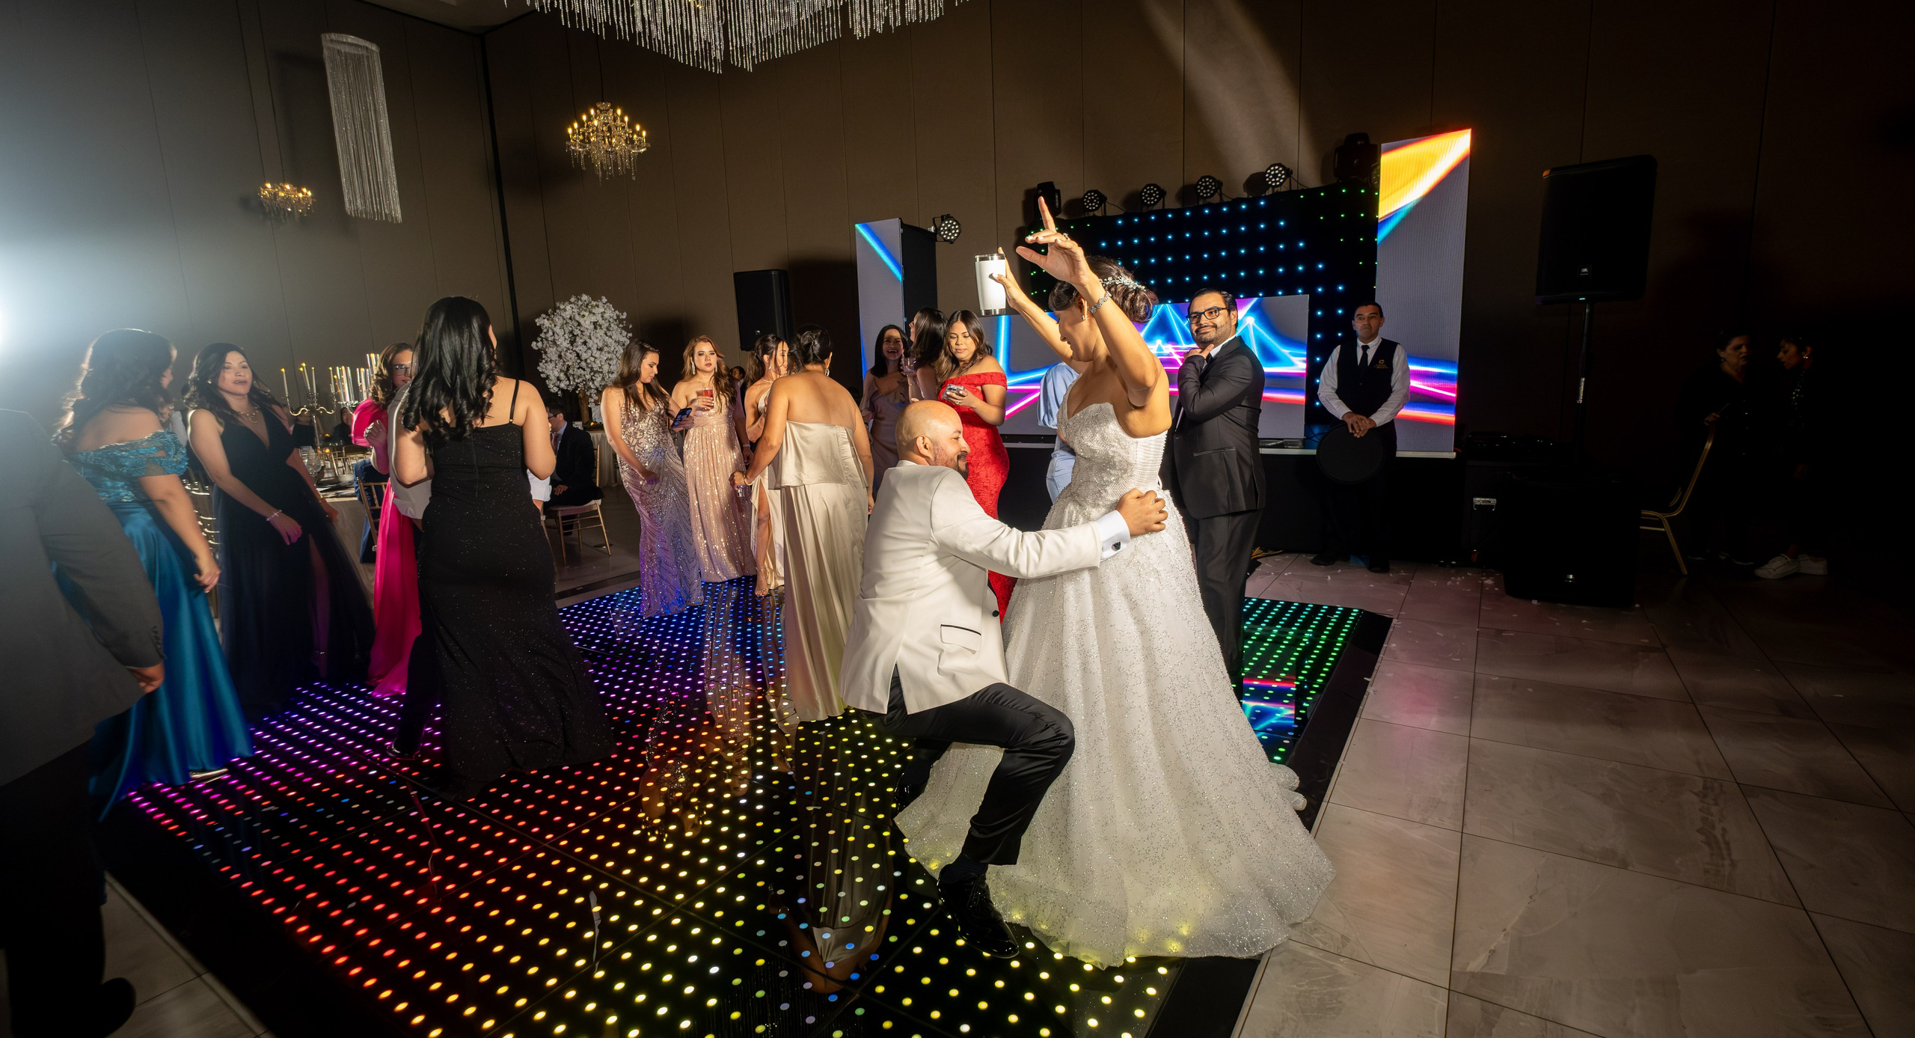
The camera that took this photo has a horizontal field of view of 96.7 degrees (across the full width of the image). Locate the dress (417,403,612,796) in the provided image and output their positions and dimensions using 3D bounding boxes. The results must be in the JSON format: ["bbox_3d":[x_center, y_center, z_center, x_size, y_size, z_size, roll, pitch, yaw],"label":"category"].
[{"bbox_3d":[-1.665,0.246,3.111,0.550,1.300,0.560,-8,12,-29],"label":"dress"}]

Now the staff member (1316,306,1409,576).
[{"bbox_3d":[2.724,-0.540,5.766,0.600,1.750,0.400,4,11,32],"label":"staff member"}]

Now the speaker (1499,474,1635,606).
[{"bbox_3d":[3.633,0.091,5.059,0.590,0.670,0.680,4,11,32],"label":"speaker"}]

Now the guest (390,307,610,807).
[{"bbox_3d":[-1.673,0.073,3.092,0.680,1.690,0.560,-7,11,-26],"label":"guest"}]

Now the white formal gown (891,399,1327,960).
[{"bbox_3d":[0.432,0.301,2.517,1.220,1.320,1.150,-4,10,-11],"label":"white formal gown"}]

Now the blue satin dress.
[{"bbox_3d":[-2.945,0.309,3.099,0.500,1.270,0.520,2,11,20],"label":"blue satin dress"}]

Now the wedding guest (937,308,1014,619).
[{"bbox_3d":[0.035,-0.138,4.040,0.460,1.670,0.380,5,13,36],"label":"wedding guest"}]

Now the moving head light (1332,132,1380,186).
[{"bbox_3d":[3.077,-2.763,6.554,0.310,0.370,0.280,4,12,32],"label":"moving head light"}]

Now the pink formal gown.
[{"bbox_3d":[-2.477,0.117,4.015,0.480,1.360,0.520,4,11,33],"label":"pink formal gown"}]

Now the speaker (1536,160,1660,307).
[{"bbox_3d":[3.573,-1.583,4.794,0.450,0.705,0.380,4,11,32],"label":"speaker"}]

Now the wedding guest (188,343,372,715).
[{"bbox_3d":[-3.094,0.022,3.820,0.520,1.590,0.540,4,12,29],"label":"wedding guest"}]

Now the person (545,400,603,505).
[{"bbox_3d":[-3.262,-0.269,6.653,0.480,1.270,0.760,4,12,32],"label":"person"}]

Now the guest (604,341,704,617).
[{"bbox_3d":[-1.841,-0.253,5.175,0.460,1.630,0.460,8,14,43],"label":"guest"}]

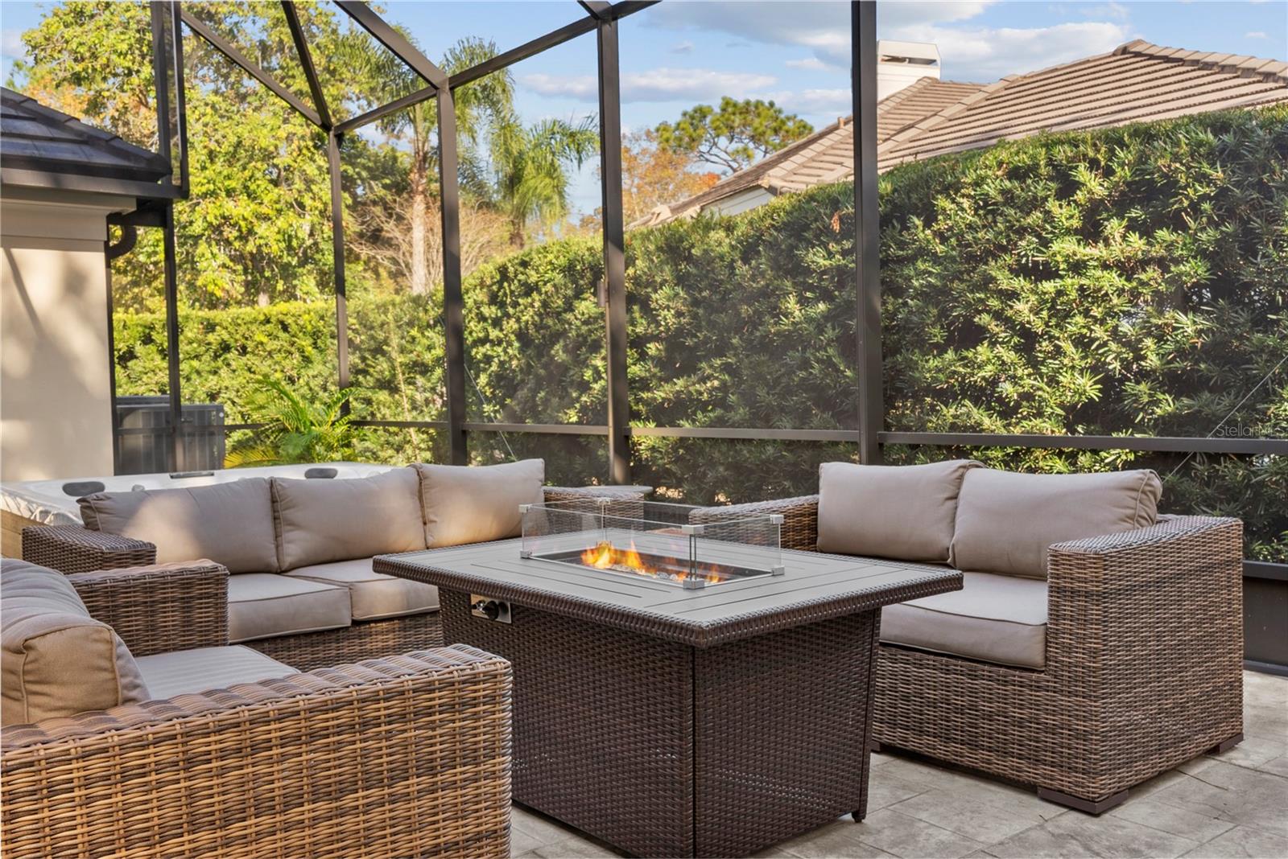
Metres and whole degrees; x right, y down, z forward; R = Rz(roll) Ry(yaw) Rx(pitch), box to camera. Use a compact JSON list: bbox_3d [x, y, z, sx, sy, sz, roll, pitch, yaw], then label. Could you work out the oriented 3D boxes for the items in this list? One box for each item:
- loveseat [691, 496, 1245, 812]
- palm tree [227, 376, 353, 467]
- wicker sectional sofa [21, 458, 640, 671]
[{"bbox_3d":[0.964,0.522,3.535,0.843,0.801,1.465,-3,3,-40],"label":"loveseat"},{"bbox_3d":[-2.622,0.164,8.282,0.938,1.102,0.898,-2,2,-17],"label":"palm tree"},{"bbox_3d":[-1.029,0.555,4.076,2.035,0.785,0.843,-3,3,-42],"label":"wicker sectional sofa"}]

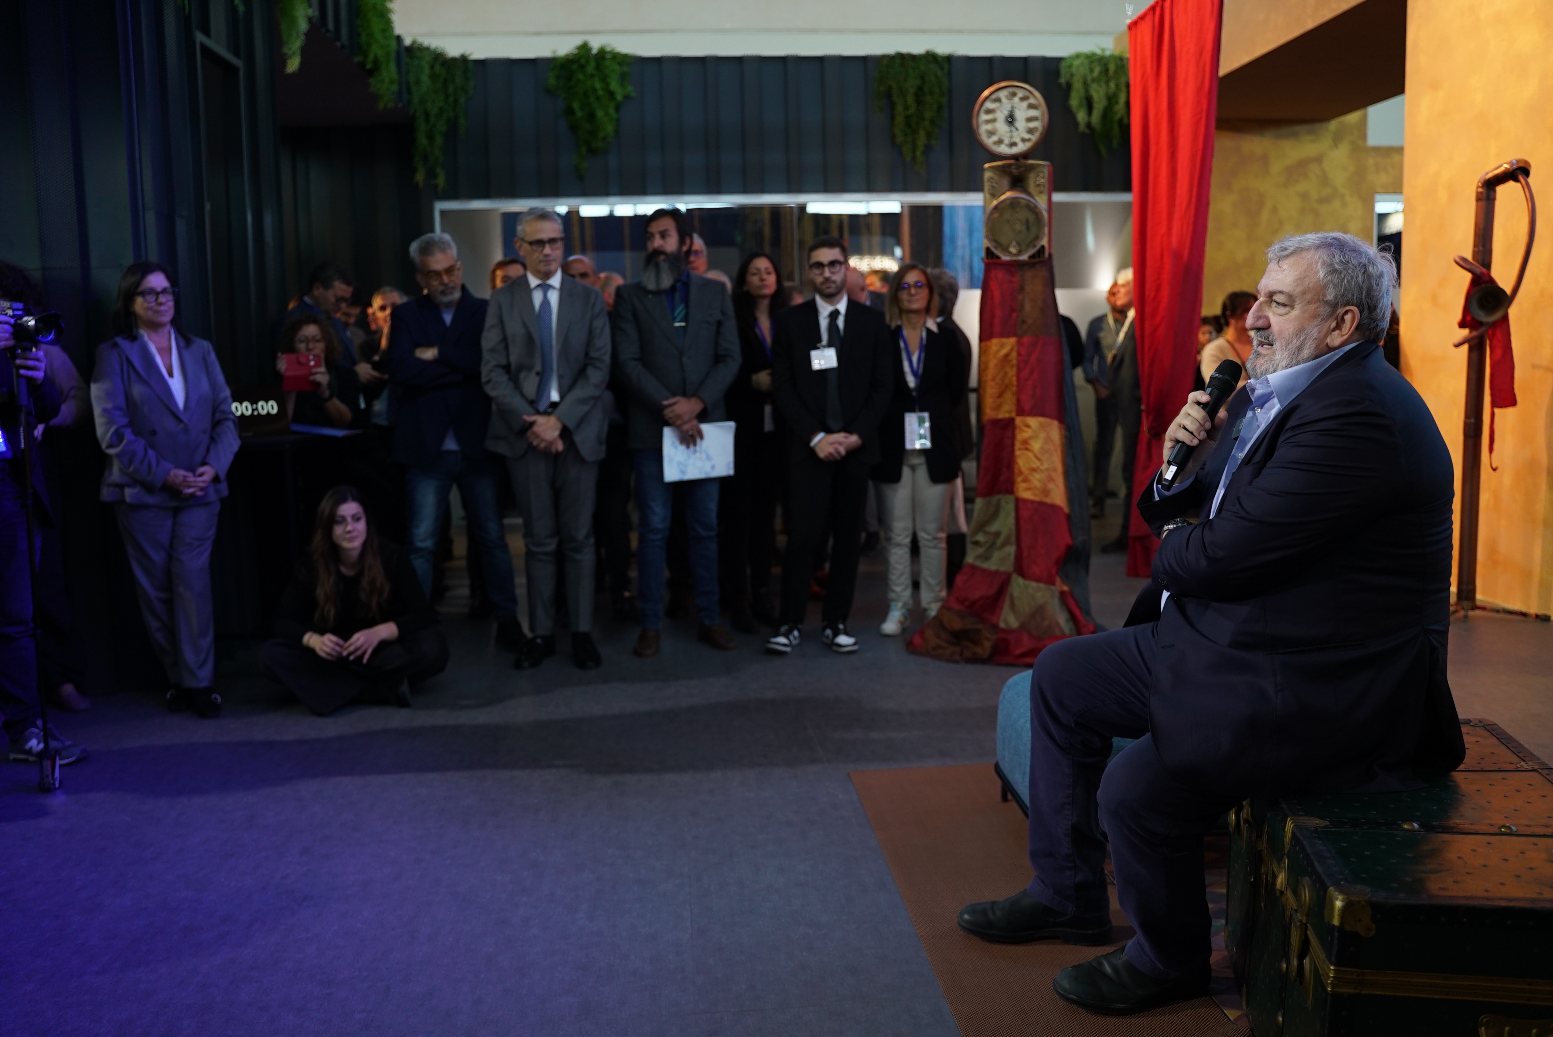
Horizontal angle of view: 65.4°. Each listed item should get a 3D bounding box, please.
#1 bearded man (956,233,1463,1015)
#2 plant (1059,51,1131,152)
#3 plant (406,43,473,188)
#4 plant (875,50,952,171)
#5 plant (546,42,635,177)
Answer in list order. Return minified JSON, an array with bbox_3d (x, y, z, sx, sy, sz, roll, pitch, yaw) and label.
[{"bbox_3d":[0.791,0.183,2.220,0.911,1.372,0.598,0,7,7],"label":"bearded man"},{"bbox_3d":[2.433,-3.153,9.168,0.529,0.749,0.363,-2,7,-5],"label":"plant"},{"bbox_3d":[-2.441,-2.915,8.787,0.442,1.022,0.363,-2,7,-5],"label":"plant"},{"bbox_3d":[1.016,-3.033,9.064,0.545,0.867,0.363,-2,7,-5],"label":"plant"},{"bbox_3d":[-1.353,-2.985,8.870,0.624,0.934,0.363,-2,7,-5],"label":"plant"}]

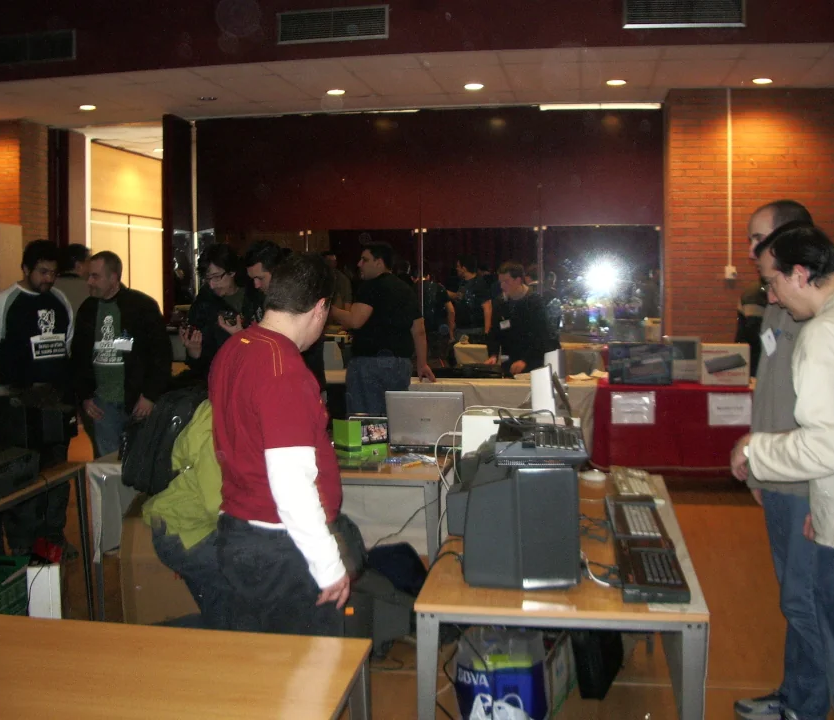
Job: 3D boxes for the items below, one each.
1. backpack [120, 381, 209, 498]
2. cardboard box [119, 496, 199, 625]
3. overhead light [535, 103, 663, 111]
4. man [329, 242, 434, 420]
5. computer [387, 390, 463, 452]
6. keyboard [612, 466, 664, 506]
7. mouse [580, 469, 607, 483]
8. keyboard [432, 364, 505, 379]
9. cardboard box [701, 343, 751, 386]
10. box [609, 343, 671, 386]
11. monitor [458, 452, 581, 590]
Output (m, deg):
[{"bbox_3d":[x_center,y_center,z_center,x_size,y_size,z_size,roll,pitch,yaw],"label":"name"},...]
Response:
[{"bbox_3d":[-0.951,0.291,3.600,0.220,0.430,0.300,22,-6,-14],"label":"backpack"},{"bbox_3d":[-0.921,0.884,3.896,0.450,0.630,0.360,-1,5,-14],"label":"cardboard box"},{"bbox_3d":[1.616,-2.233,8.548,1.080,0.060,0.100,1,5,11],"label":"overhead light"},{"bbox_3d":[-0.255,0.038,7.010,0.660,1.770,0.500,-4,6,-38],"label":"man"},{"bbox_3d":[0.055,0.271,4.376,0.352,0.270,0.310,1,5,9],"label":"computer"},{"bbox_3d":[0.803,0.457,3.556,0.180,0.060,0.420,1,5,10],"label":"keyboard"},{"bbox_3d":[0.671,0.443,3.718,0.108,0.036,0.065,0,5,8],"label":"mouse"},{"bbox_3d":[0.411,0.103,7.501,0.550,0.060,0.200,1,5,11],"label":"keyboard"},{"bbox_3d":[2.171,0.028,6.820,0.335,0.300,0.120,1,5,10],"label":"cardboard box"},{"bbox_3d":[1.604,0.029,6.950,0.445,0.295,0.120,1,5,10],"label":"box"},{"bbox_3d":[0.261,0.409,2.624,0.335,0.325,0.345,0,5,6],"label":"monitor"}]

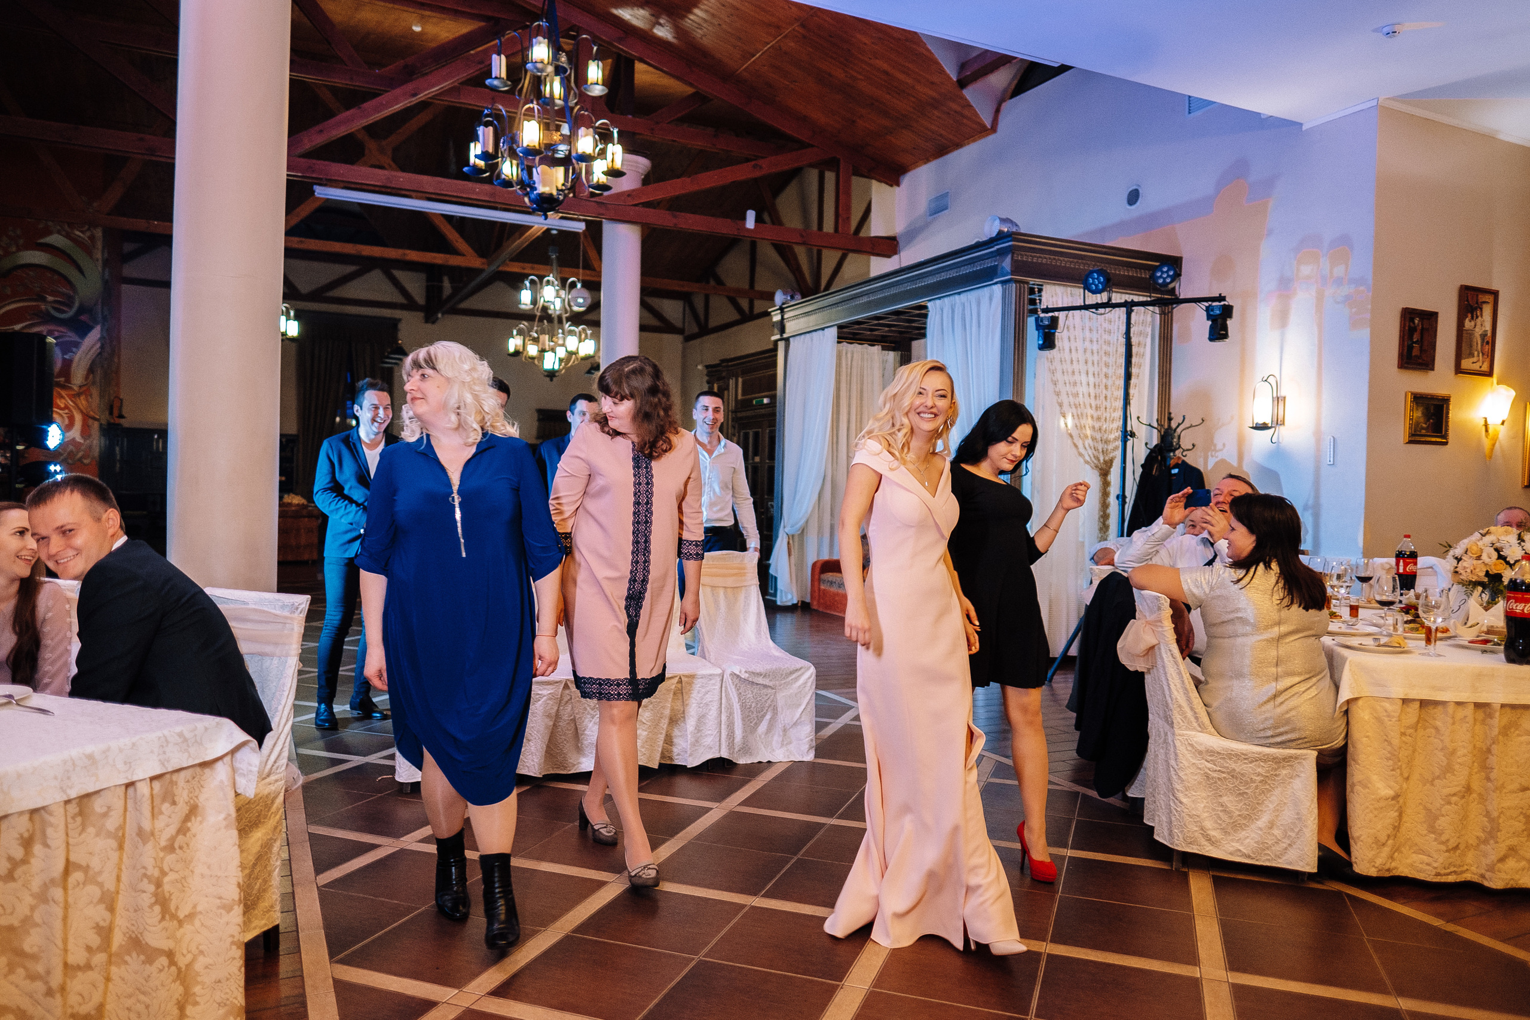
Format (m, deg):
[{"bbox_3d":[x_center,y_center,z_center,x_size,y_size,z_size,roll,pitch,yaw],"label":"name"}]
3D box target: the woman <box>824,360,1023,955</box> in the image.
[{"bbox_3d":[0.441,0.394,3.037,0.550,1.690,0.500,1,1,-25],"label":"woman"}]

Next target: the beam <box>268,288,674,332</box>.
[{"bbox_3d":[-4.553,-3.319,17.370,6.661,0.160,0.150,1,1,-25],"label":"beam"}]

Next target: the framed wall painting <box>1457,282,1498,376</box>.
[{"bbox_3d":[5.260,-1.315,7.530,0.455,0.660,0.040,1,0,-25],"label":"framed wall painting"}]

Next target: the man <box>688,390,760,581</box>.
[{"bbox_3d":[-0.250,0.268,5.500,0.520,1.810,0.320,2,0,-3],"label":"man"}]

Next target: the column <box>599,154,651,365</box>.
[{"bbox_3d":[-1.728,-1.628,12.315,0.620,5.324,0.620,1,1,-25],"label":"column"}]

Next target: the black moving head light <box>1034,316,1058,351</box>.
[{"bbox_3d":[2.052,-1.291,7.450,0.170,0.250,0.165,2,1,32],"label":"black moving head light"}]

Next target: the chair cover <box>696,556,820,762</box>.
[{"bbox_3d":[-0.058,0.702,4.915,0.460,0.960,0.580,2,0,-19],"label":"chair cover"}]

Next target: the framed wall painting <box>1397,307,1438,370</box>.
[{"bbox_3d":[4.640,-1.206,7.240,0.385,0.440,0.040,1,0,-25],"label":"framed wall painting"}]

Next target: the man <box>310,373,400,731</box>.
[{"bbox_3d":[-2.245,0.222,5.525,0.520,1.830,0.420,0,1,-40],"label":"man"}]

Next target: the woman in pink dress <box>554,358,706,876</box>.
[{"bbox_3d":[-0.498,0.339,3.556,0.530,1.740,0.500,1,1,-10],"label":"woman in pink dress"}]

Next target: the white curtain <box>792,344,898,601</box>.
[{"bbox_3d":[0.988,-0.449,12.198,1.500,3.100,0.160,1,0,-26],"label":"white curtain"}]

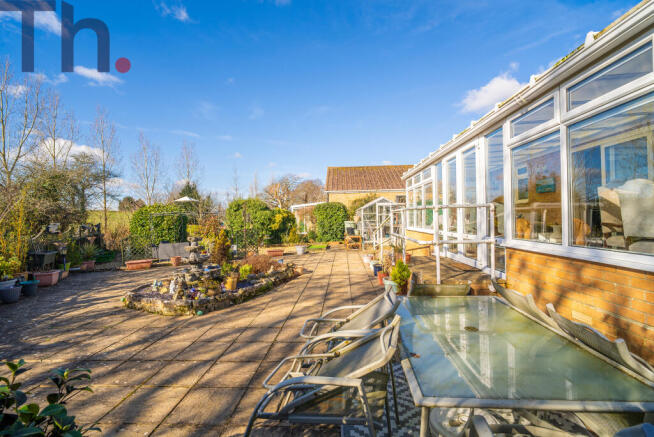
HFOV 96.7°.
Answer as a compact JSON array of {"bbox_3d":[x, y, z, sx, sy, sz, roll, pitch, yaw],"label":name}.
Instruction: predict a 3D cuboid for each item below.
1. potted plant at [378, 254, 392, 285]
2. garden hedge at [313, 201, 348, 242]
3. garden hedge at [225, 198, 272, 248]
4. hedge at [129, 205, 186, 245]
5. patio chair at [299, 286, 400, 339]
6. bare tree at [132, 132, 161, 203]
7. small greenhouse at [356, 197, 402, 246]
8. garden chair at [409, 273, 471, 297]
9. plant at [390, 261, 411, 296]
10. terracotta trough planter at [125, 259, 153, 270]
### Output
[{"bbox_3d":[1.241,1.077,6.170,0.290,0.630,0.280,-1,0,3],"label":"potted plant"},{"bbox_3d":[0.266,0.247,17.200,2.000,2.300,1.600,-1,0,3],"label":"garden hedge"},{"bbox_3d":[-4.130,0.239,15.300,2.150,2.460,1.700,-1,0,3],"label":"garden hedge"},{"bbox_3d":[-7.603,0.494,13.200,2.100,2.120,1.600,-1,0,-11],"label":"hedge"},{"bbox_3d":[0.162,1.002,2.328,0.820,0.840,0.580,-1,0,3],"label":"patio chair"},{"bbox_3d":[-16.228,-2.901,26.000,2.300,9.200,2.300,-1,0,-32],"label":"bare tree"},{"bbox_3d":[2.539,0.228,14.200,1.850,2.250,2.500,-1,0,1],"label":"small greenhouse"},{"bbox_3d":[1.050,0.970,2.920,0.600,0.920,0.720,0,0,3],"label":"garden chair"},{"bbox_3d":[1.298,1.073,5.100,0.320,0.650,0.320,-1,0,3],"label":"plant"},{"bbox_3d":[-5.360,1.340,8.330,0.640,0.215,0.260,0,0,-41],"label":"terracotta trough planter"}]

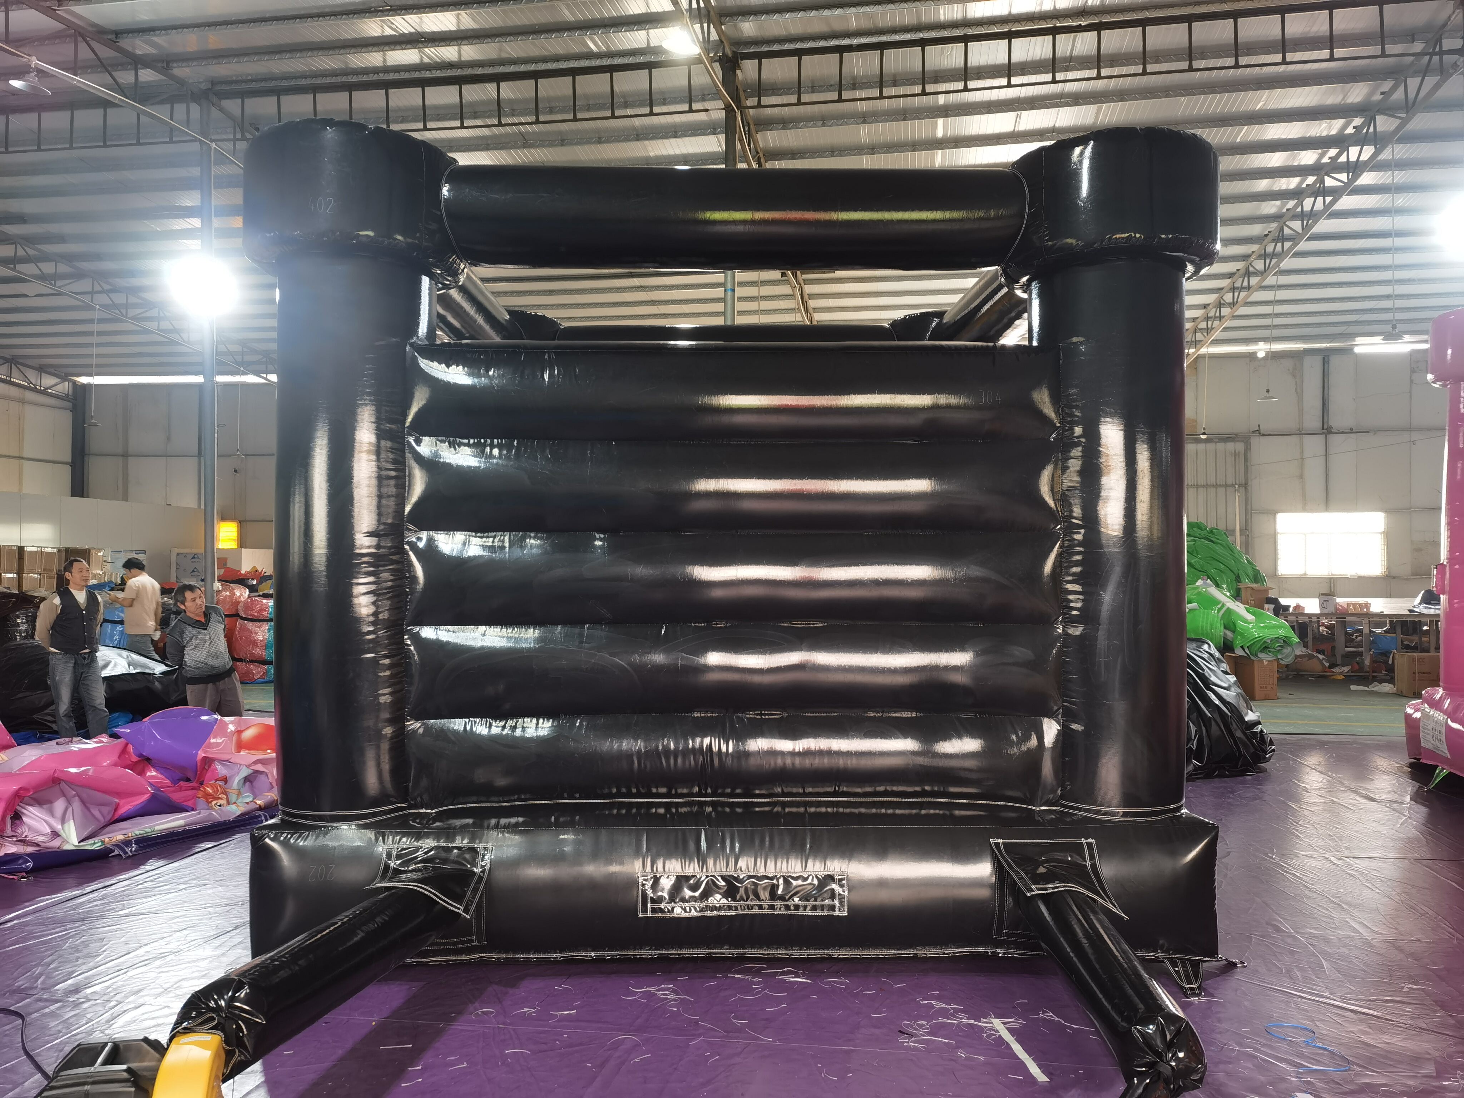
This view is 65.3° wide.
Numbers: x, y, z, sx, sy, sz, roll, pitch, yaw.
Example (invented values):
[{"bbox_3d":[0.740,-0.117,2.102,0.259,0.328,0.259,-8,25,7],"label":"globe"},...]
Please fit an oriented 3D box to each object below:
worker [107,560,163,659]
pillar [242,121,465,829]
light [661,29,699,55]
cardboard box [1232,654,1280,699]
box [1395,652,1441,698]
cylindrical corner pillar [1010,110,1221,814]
[{"bbox_3d":[-6.030,0.900,11.500,0.460,1.650,0.500,0,0,22],"label":"worker"},{"bbox_3d":[-1.655,-0.305,5.080,0.920,2.880,0.920,0,0,0],"label":"pillar"},{"bbox_3d":[-0.433,-4.264,9.600,0.320,0.200,0.320,0,0,0],"label":"light"},{"bbox_3d":[6.100,1.490,13.200,0.310,0.440,0.420,0,0,-3],"label":"cardboard box"},{"bbox_3d":[8.050,1.465,13.350,0.460,0.490,0.380,0,0,7],"label":"box"},{"bbox_3d":[1.690,-0.300,5.150,0.910,2.870,0.910,0,0,0],"label":"cylindrical corner pillar"}]

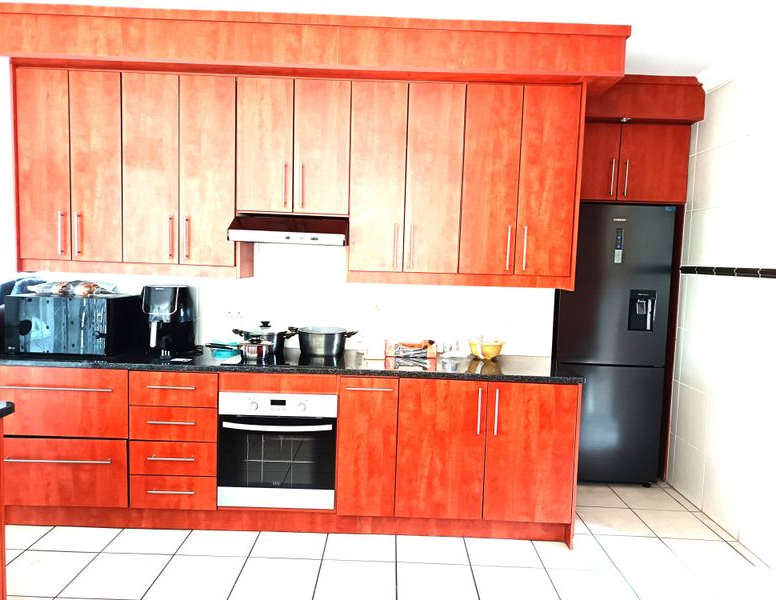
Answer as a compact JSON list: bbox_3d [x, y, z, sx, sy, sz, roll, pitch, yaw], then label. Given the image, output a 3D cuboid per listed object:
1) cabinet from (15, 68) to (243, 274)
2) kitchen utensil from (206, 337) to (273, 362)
[{"bbox_3d":[-1.368,-0.675,3.076,1.180,1.066,0.336,2,4,0],"label":"cabinet"},{"bbox_3d":[-0.794,0.254,2.974,0.348,0.120,0.170,2,4,0],"label":"kitchen utensil"}]

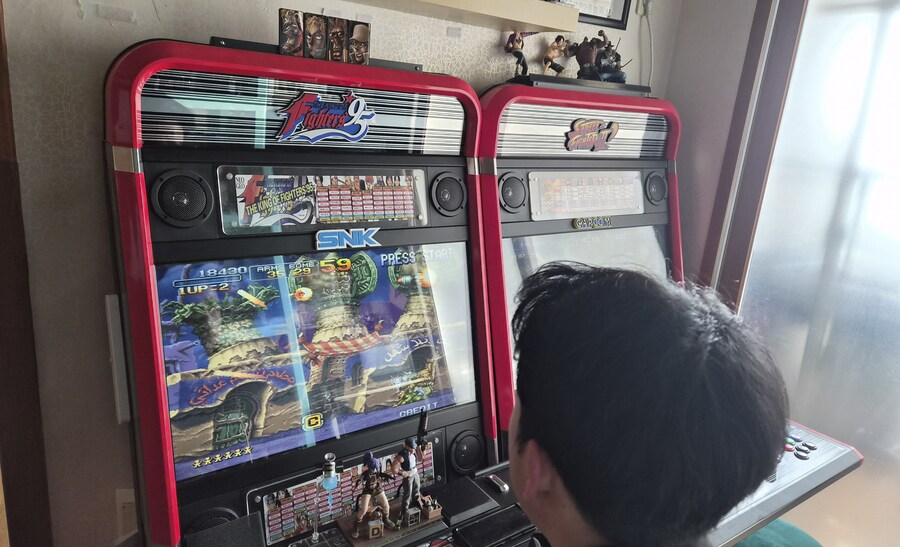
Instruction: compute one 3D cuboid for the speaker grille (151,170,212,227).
[{"bbox_3d":[-0.487,-0.137,1.092,0.104,0.104,0.020,-6,9,-35],"label":"speaker grille"}]

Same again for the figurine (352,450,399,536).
[{"bbox_3d":[-0.152,0.449,1.210,0.085,0.182,0.065,-2,17,-25],"label":"figurine"}]

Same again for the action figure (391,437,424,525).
[{"bbox_3d":[-0.093,0.437,1.262,0.080,0.185,0.070,-6,19,-36],"label":"action figure"}]

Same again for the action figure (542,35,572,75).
[{"bbox_3d":[0.298,-0.605,1.655,0.065,0.115,0.070,17,19,38],"label":"action figure"}]

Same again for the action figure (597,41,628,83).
[{"bbox_3d":[0.485,-0.630,1.784,0.088,0.124,0.080,-3,17,-27],"label":"action figure"}]

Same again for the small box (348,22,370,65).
[{"bbox_3d":[-0.193,-0.481,1.260,0.050,0.088,0.015,-6,19,-35],"label":"small box"}]

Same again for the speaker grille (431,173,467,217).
[{"bbox_3d":[-0.001,-0.191,1.440,0.104,0.104,0.020,-6,9,-35],"label":"speaker grille"}]

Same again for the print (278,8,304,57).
[{"bbox_3d":[-0.310,-0.470,1.170,0.052,0.085,0.015,-6,19,-36],"label":"print"}]

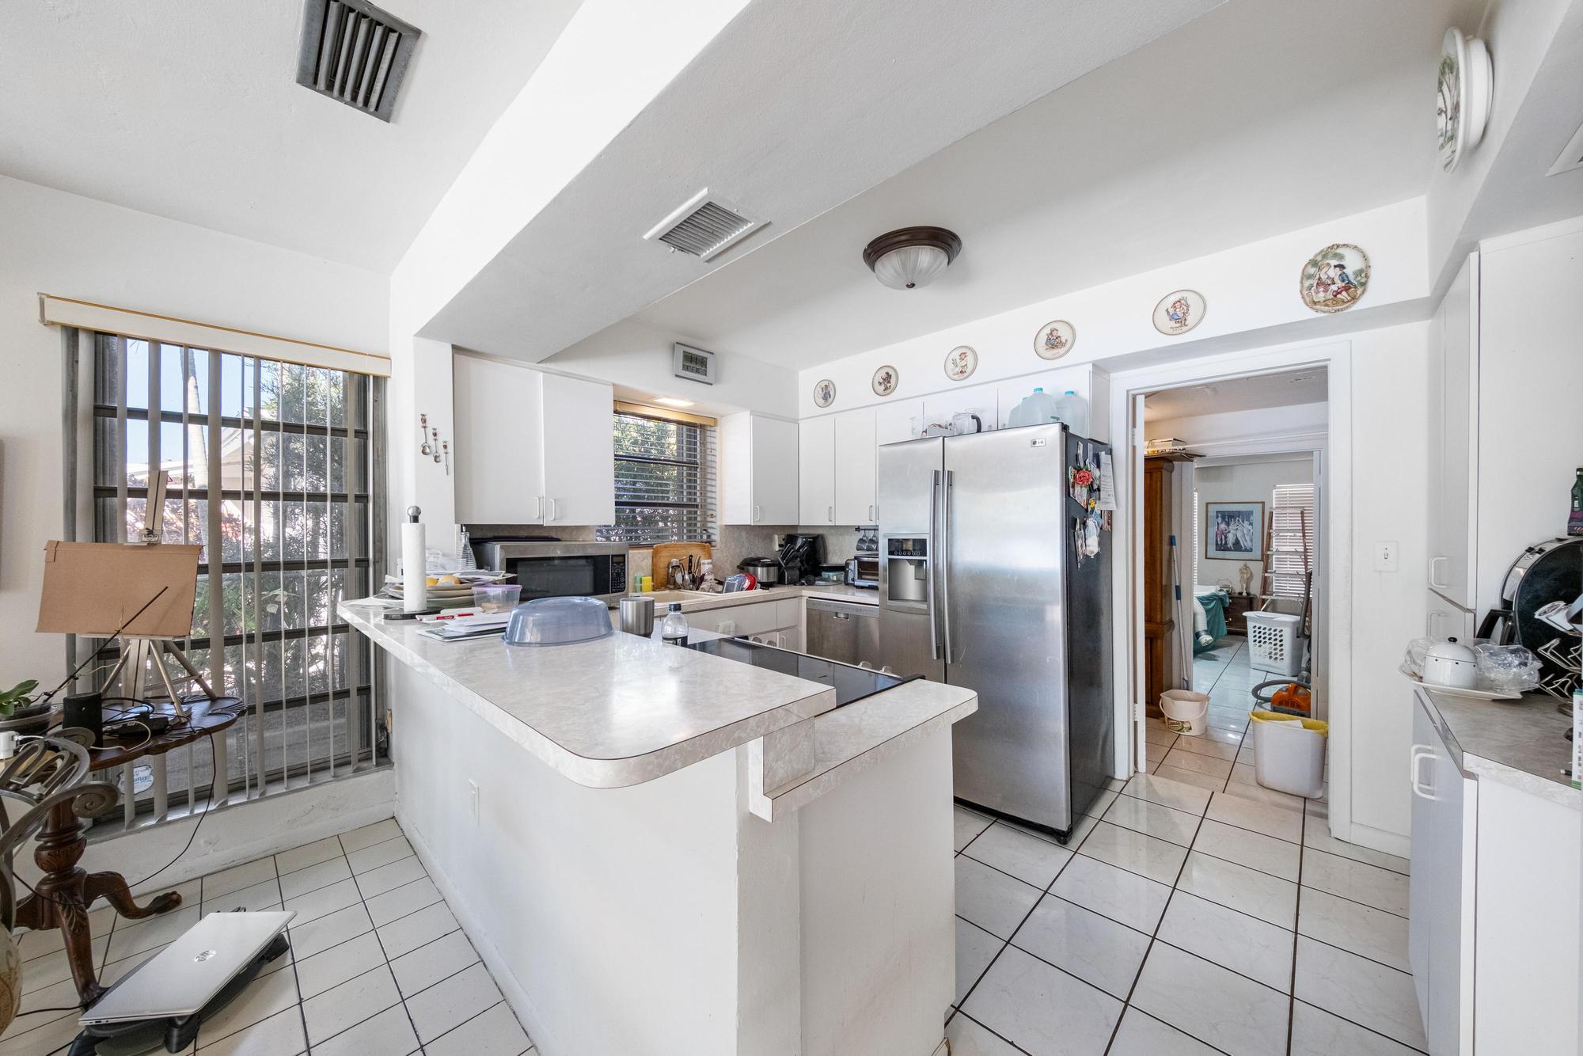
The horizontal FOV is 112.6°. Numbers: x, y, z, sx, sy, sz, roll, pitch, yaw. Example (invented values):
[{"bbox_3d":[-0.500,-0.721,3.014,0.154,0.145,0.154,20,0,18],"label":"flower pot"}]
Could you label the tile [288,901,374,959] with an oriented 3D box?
[{"bbox_3d":[-1.534,1.350,1.764,0.195,0.010,0.195,0,0,42],"label":"tile"}]

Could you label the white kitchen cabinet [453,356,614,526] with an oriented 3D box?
[{"bbox_3d":[-1.342,-0.383,2.711,0.320,0.758,0.752,0,0,44],"label":"white kitchen cabinet"}]

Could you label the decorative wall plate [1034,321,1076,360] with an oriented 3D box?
[{"bbox_3d":[1.342,-0.956,2.695,0.197,0.197,0.025,0,0,43],"label":"decorative wall plate"}]

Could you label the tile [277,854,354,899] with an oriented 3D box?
[{"bbox_3d":[-1.827,1.350,2.031,0.197,0.010,0.197,0,0,45],"label":"tile"}]

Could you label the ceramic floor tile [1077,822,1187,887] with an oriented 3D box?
[{"bbox_3d":[1.429,1.350,2.199,0.327,0.010,0.327,0,0,45],"label":"ceramic floor tile"}]

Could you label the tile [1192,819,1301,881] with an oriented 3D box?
[{"bbox_3d":[1.887,1.331,2.188,0.331,0.010,0.331,0,0,44],"label":"tile"}]

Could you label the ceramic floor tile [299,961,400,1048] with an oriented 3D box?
[{"bbox_3d":[-1.241,1.345,1.492,0.198,0.010,0.198,0,0,44],"label":"ceramic floor tile"}]

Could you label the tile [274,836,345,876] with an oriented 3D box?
[{"bbox_3d":[-1.979,1.350,2.169,0.197,0.010,0.197,0,0,42],"label":"tile"}]

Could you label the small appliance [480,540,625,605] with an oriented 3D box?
[{"bbox_3d":[-1.216,0.238,2.658,0.460,0.322,0.608,0,0,44],"label":"small appliance"}]

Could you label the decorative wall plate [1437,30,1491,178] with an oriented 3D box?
[{"bbox_3d":[1.622,-1.025,1.265,0.055,0.310,0.310,0,0,45],"label":"decorative wall plate"}]

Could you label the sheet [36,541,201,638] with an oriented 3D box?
[{"bbox_3d":[-2.166,0.197,1.700,0.515,0.291,0.012,2,-4,1],"label":"sheet"}]

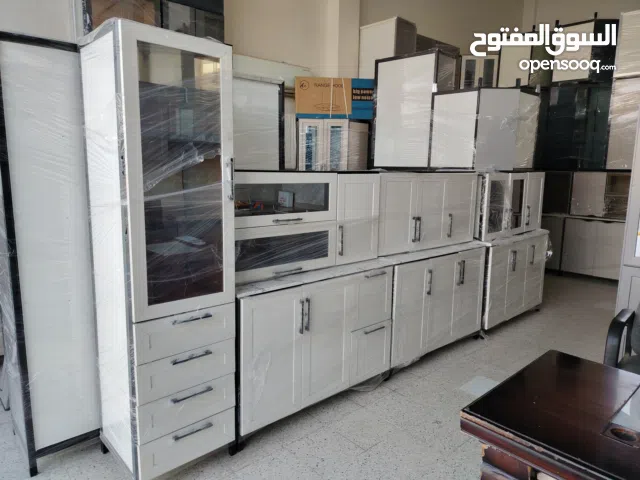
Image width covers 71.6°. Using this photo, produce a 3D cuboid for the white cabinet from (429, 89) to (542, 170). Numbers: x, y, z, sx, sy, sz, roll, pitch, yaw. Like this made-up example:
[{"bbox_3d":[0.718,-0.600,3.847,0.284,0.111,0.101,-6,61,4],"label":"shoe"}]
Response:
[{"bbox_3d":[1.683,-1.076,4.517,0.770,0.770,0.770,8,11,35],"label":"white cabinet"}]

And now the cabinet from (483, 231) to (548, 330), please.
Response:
[{"bbox_3d":[1.850,0.381,4.690,1.345,0.867,0.545,-6,10,-43],"label":"cabinet"}]

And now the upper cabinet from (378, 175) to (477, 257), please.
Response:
[{"bbox_3d":[0.764,-0.248,3.561,1.297,0.591,0.340,-7,12,-42],"label":"upper cabinet"}]

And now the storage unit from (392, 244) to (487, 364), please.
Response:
[{"bbox_3d":[0.766,0.454,3.570,1.216,0.808,0.550,-7,12,-42],"label":"storage unit"}]

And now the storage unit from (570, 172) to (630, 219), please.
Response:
[{"bbox_3d":[3.903,-0.589,5.997,0.340,0.600,0.800,-7,12,-42],"label":"storage unit"}]

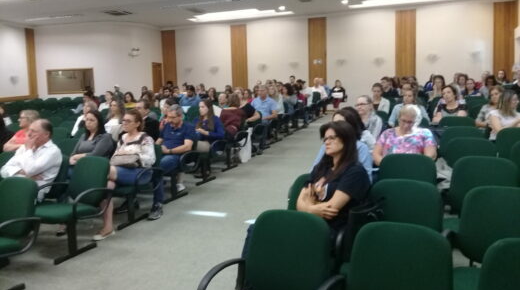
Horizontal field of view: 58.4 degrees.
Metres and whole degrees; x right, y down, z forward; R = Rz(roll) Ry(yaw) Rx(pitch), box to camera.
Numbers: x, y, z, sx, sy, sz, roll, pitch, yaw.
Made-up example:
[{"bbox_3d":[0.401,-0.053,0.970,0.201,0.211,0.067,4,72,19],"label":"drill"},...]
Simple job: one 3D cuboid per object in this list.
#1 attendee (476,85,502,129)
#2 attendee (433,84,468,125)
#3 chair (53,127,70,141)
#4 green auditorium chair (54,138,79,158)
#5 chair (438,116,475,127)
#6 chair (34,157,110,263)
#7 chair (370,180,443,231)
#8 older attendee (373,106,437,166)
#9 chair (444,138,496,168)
[{"bbox_3d":[3.507,-0.266,7.001,0.500,1.270,0.800,1,5,24],"label":"attendee"},{"bbox_3d":[2.950,-0.278,7.193,0.520,1.290,0.800,1,5,22],"label":"attendee"},{"bbox_3d":[-3.535,0.128,7.790,0.580,0.850,0.620,2,6,29],"label":"chair"},{"bbox_3d":[-2.661,0.410,5.889,0.560,0.880,0.620,1,5,27],"label":"green auditorium chair"},{"bbox_3d":[2.546,0.100,6.128,0.560,0.880,0.620,1,6,31],"label":"chair"},{"bbox_3d":[-1.727,0.598,4.394,0.570,0.870,0.620,2,6,29],"label":"chair"},{"bbox_3d":[0.902,0.663,3.120,0.580,0.850,0.620,2,6,29],"label":"chair"},{"bbox_3d":[1.297,0.265,4.231,0.580,1.220,0.800,1,6,27],"label":"older attendee"},{"bbox_3d":[2.026,0.365,4.648,0.580,0.850,0.620,2,6,29],"label":"chair"}]

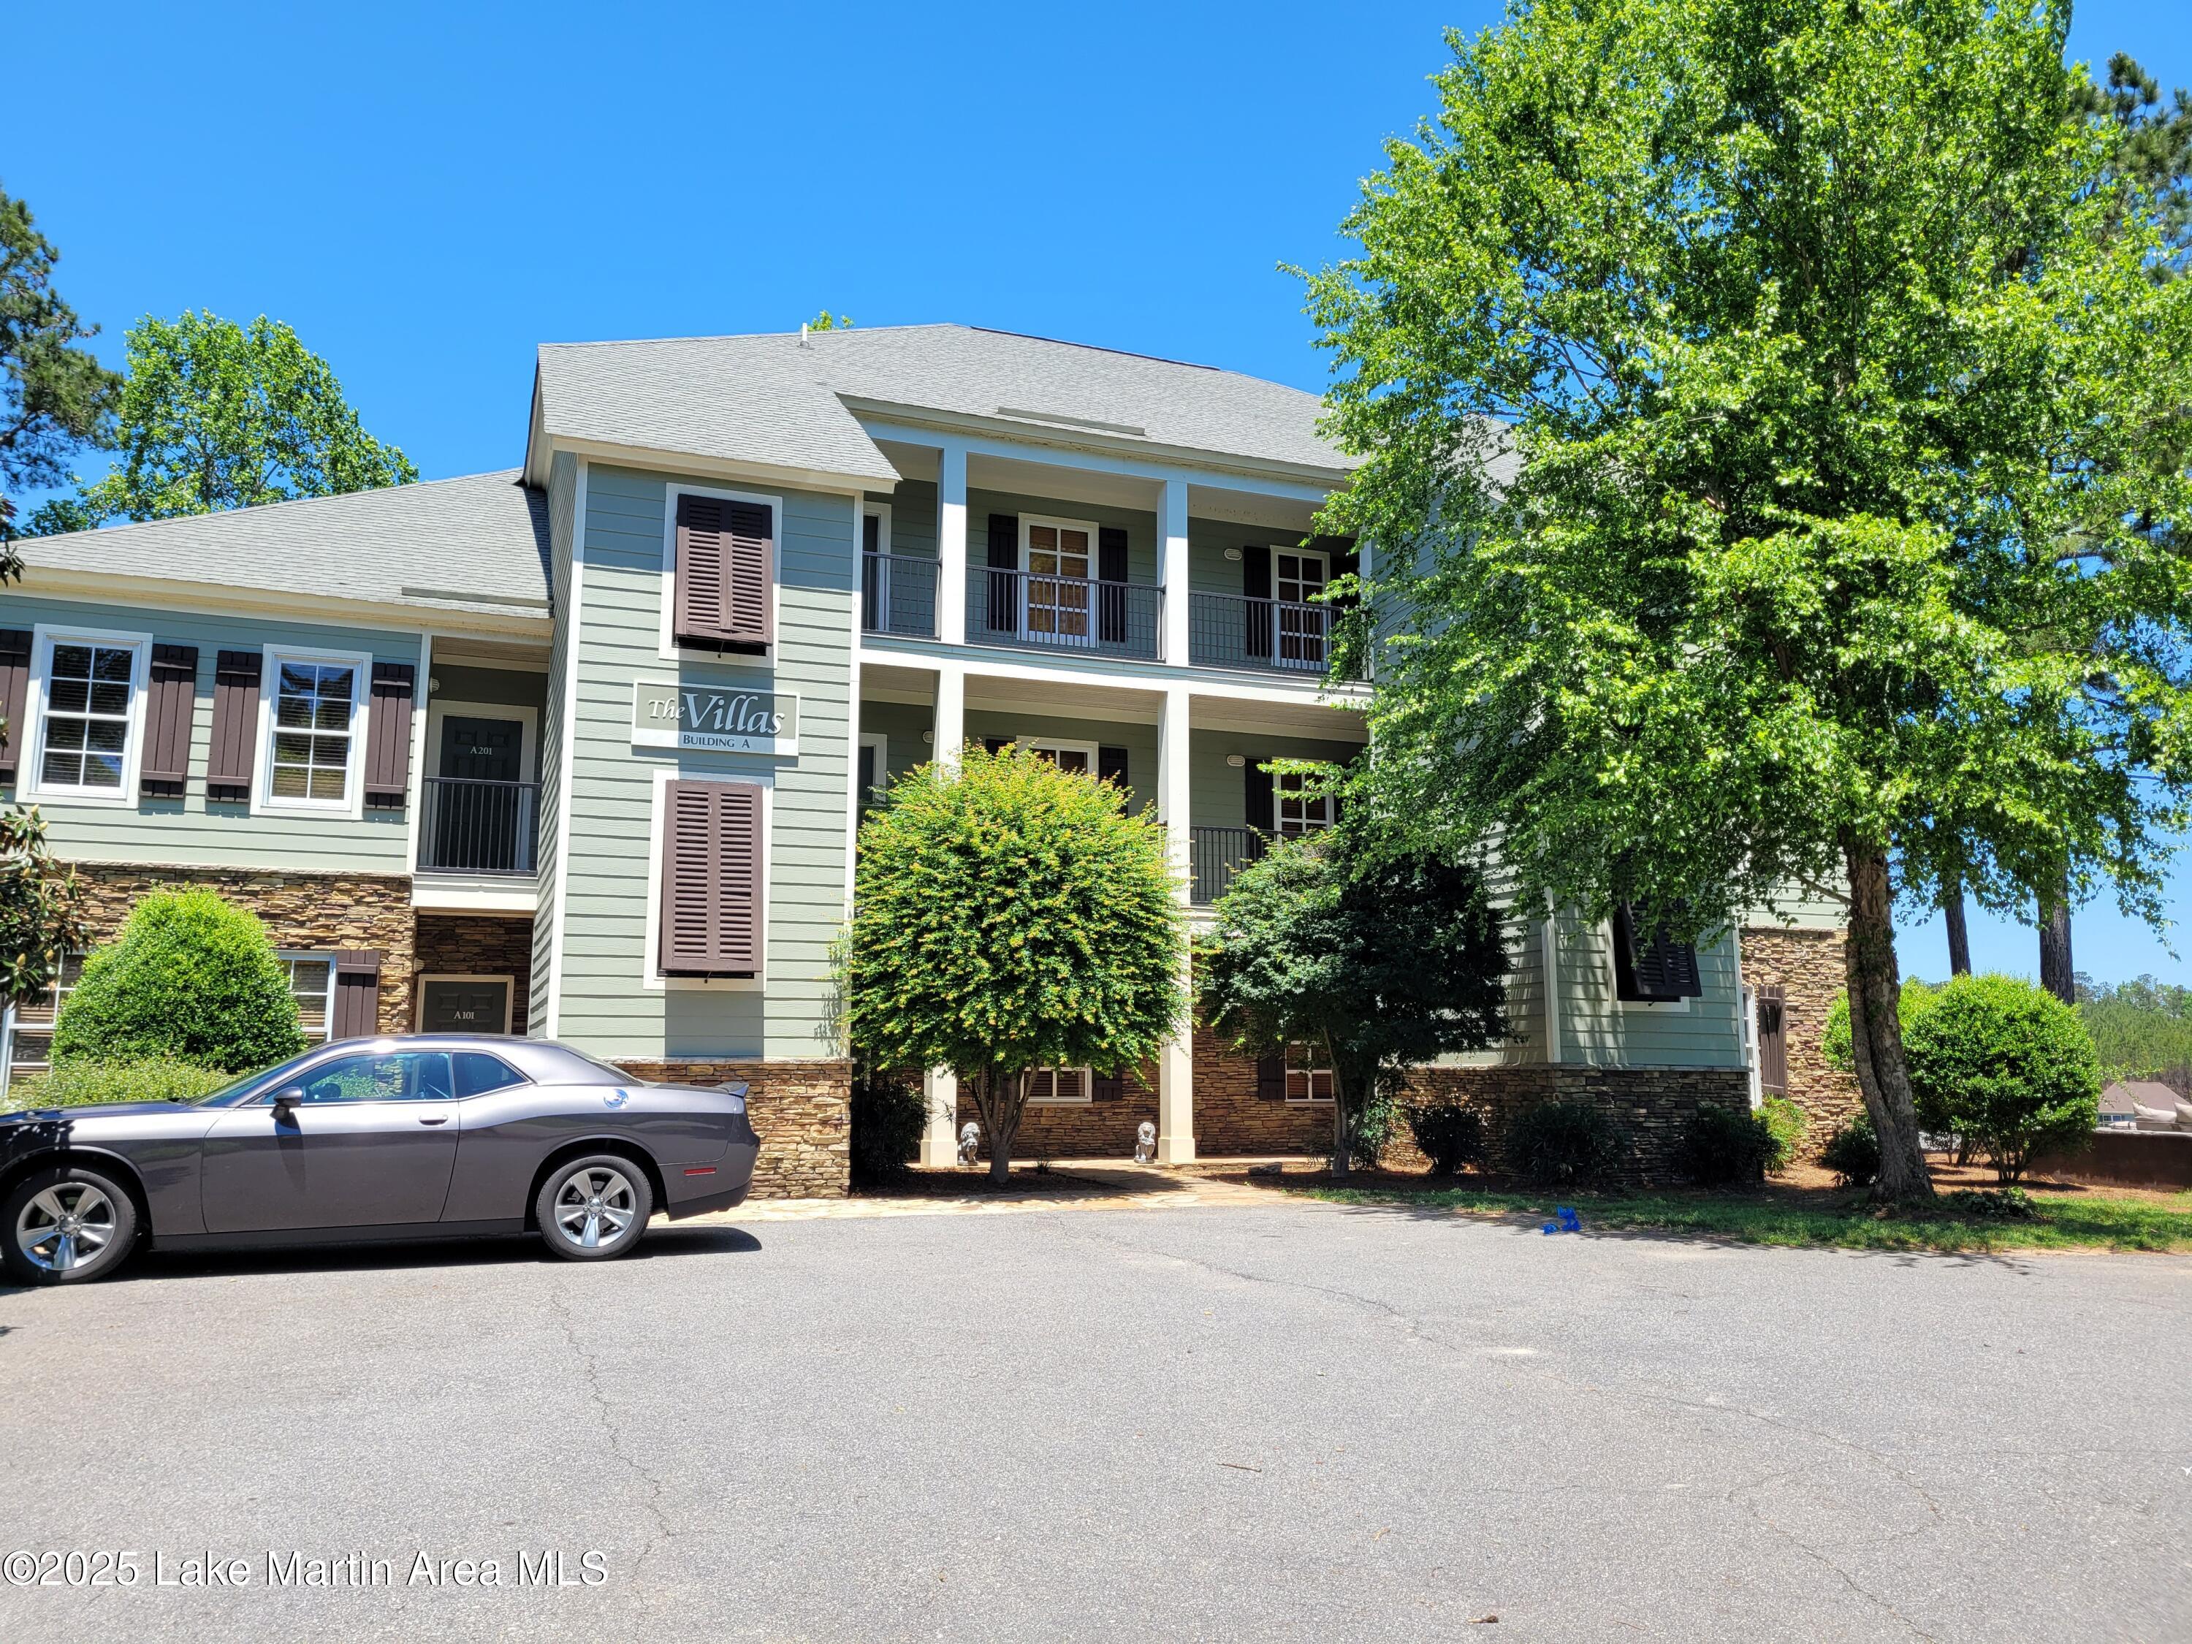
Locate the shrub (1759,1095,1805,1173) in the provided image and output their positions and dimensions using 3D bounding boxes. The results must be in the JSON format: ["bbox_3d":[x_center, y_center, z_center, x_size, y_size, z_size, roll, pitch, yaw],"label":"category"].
[{"bbox_3d":[8.495,3.945,20.678,0.820,0.951,0.820,0,-9,0],"label":"shrub"}]

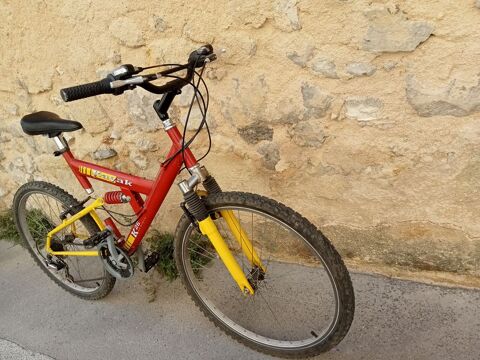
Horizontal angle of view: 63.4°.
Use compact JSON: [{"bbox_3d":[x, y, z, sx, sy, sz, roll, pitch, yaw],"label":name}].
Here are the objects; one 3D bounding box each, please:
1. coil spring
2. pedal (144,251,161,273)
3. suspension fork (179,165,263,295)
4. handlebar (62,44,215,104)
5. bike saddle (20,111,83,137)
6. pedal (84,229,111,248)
[{"bbox_3d":[-0.484,0.069,1.505,0.105,0.052,0.052,0,26,33],"label":"coil spring"},{"bbox_3d":[-0.424,0.383,1.849,0.027,0.077,0.083,29,38,16],"label":"pedal"},{"bbox_3d":[-0.042,0.166,1.277,0.080,0.440,0.165,-20,14,39],"label":"suspension fork"},{"bbox_3d":[-0.219,-0.305,1.117,0.145,0.110,0.590,2,27,32],"label":"handlebar"},{"bbox_3d":[-0.709,-0.219,1.483,0.280,0.080,0.150,7,30,30],"label":"bike saddle"},{"bbox_3d":[-0.540,0.220,1.468,0.076,0.027,0.084,-21,13,39],"label":"pedal"}]

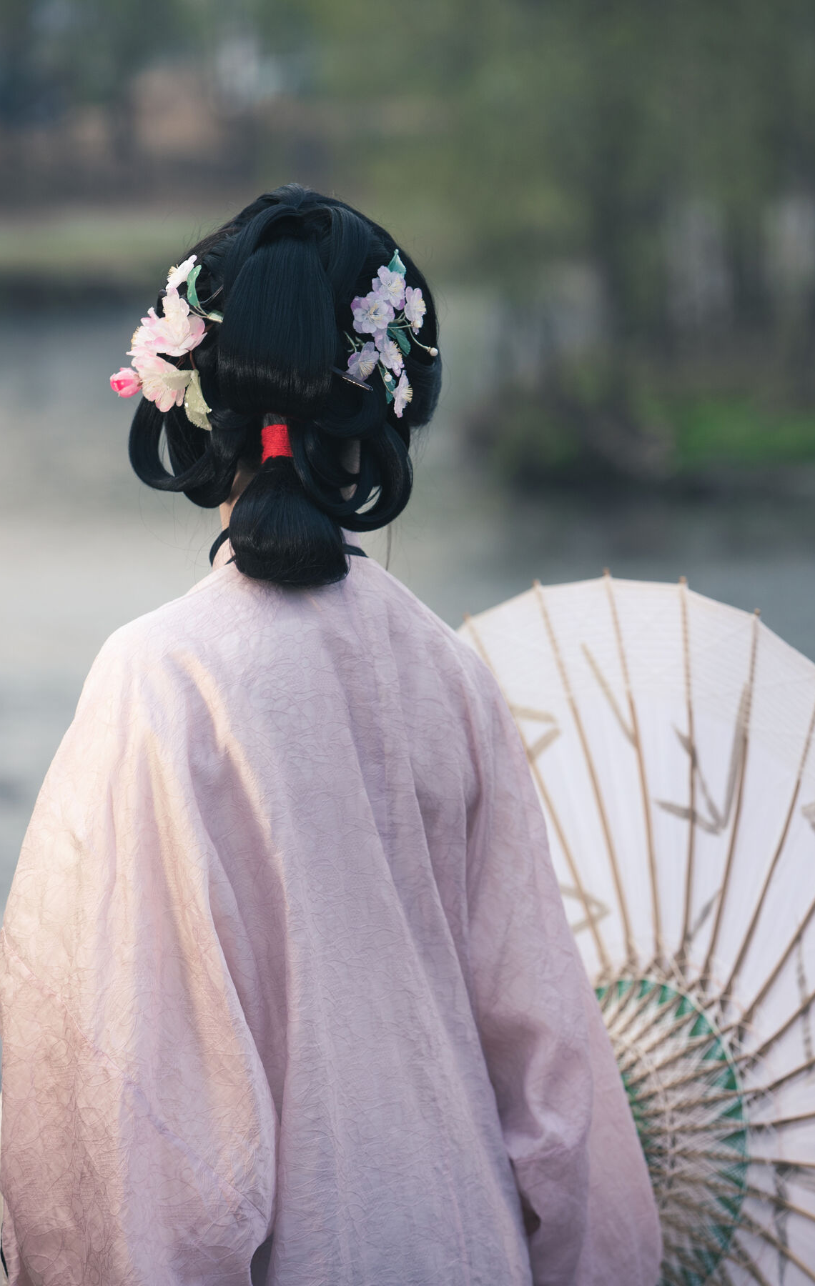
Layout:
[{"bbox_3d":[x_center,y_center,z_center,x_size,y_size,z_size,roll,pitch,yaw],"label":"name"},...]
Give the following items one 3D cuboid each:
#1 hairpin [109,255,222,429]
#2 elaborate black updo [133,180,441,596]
[{"bbox_3d":[-0.182,-0.227,3.830,0.055,0.130,0.080,-5,7,-43],"label":"hairpin"},{"bbox_3d":[-0.094,-0.197,3.870,0.235,0.300,0.250,1,5,13],"label":"elaborate black updo"}]

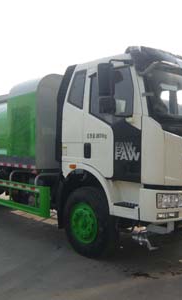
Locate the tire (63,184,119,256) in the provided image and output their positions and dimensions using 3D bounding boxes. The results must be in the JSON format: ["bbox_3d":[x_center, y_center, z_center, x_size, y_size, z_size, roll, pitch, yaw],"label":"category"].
[{"bbox_3d":[0.005,1.102,4.963,0.280,1.030,1.030,0,1,-44],"label":"tire"}]

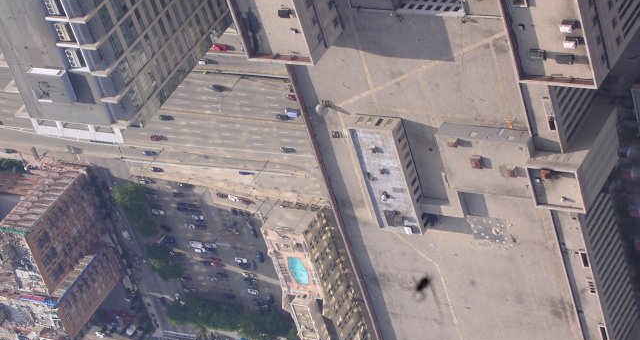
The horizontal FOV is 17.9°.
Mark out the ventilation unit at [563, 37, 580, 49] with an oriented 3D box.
[{"bbox_3d":[61.553,-31.133,497.919,3.050,1.700,2.200,7,132,32],"label":"ventilation unit"}]

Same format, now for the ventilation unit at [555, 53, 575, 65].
[{"bbox_3d":[60.609,-27.393,502.281,3.900,1.750,2.000,7,132,32],"label":"ventilation unit"}]

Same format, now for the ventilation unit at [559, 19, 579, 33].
[{"bbox_3d":[60.422,-34.989,494.968,3.250,1.800,2.300,7,132,32],"label":"ventilation unit"}]

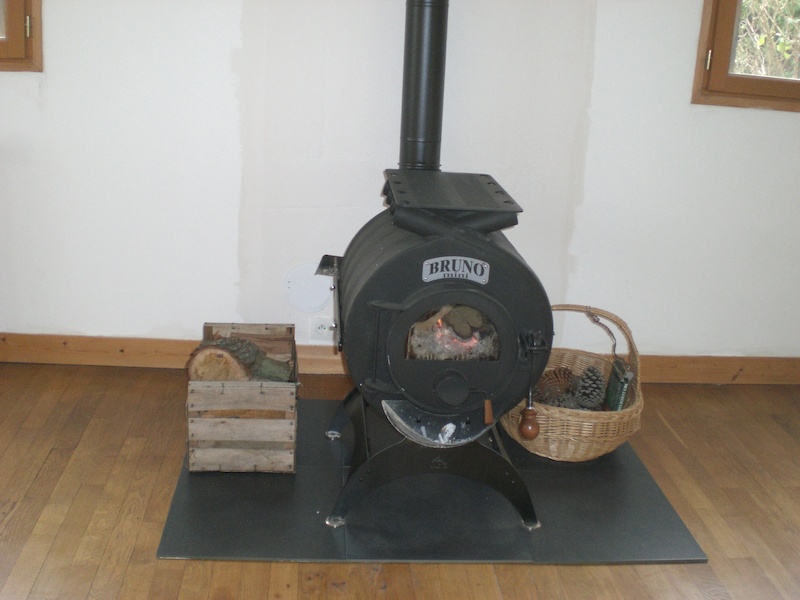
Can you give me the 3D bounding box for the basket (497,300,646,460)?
[{"bbox_3d":[0.558,0.222,2.762,0.477,0.434,0.452,2,18,-6],"label":"basket"}]

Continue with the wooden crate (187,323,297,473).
[{"bbox_3d":[-0.460,0.279,2.626,0.297,0.276,0.462,1,18,-8],"label":"wooden crate"}]

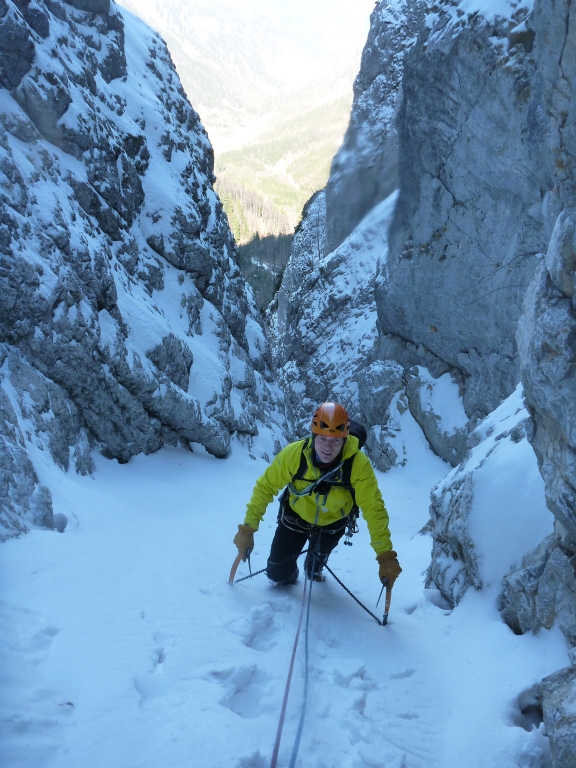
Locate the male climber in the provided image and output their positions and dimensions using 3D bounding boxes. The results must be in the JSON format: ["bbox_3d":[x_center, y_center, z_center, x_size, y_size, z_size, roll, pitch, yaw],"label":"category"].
[{"bbox_3d":[0.140,0.797,3.423,0.770,1.470,0.860,3,32,5],"label":"male climber"}]

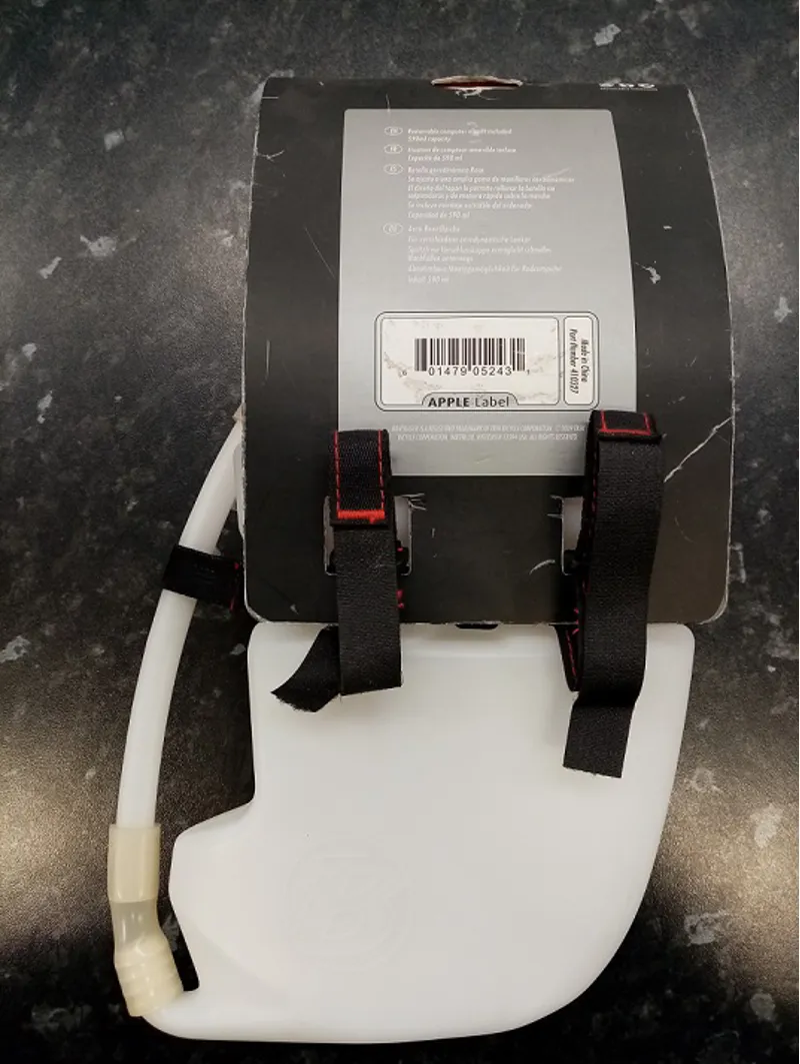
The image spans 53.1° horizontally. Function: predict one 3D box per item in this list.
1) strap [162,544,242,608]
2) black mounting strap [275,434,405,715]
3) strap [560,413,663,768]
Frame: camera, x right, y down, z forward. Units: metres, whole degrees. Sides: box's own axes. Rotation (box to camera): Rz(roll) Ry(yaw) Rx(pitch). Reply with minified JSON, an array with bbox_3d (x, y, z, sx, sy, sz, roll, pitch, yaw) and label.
[{"bbox_3d":[-0.065,0.015,0.265,0.026,0.018,0.016,15,90,0],"label":"strap"},{"bbox_3d":[-0.018,0.013,0.231,0.038,0.038,0.081,0,90,0],"label":"black mounting strap"},{"bbox_3d":[0.058,0.019,0.226,0.021,0.044,0.104,0,90,0],"label":"strap"}]

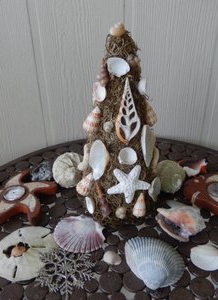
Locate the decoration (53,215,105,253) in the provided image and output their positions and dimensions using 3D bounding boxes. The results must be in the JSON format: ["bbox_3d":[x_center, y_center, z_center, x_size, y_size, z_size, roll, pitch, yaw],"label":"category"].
[{"bbox_3d":[-0.045,0.122,0.442,0.079,0.022,0.069,-1,31,0],"label":"decoration"}]

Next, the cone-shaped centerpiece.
[{"bbox_3d":[0.013,-0.040,0.473,0.148,0.320,0.142,-2,31,0],"label":"cone-shaped centerpiece"}]

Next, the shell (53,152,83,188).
[{"bbox_3d":[-0.081,0.041,0.590,0.067,0.064,0.056,-2,31,0],"label":"shell"}]

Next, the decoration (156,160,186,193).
[{"bbox_3d":[0.111,0.049,0.523,0.055,0.055,0.050,-18,35,-25],"label":"decoration"}]

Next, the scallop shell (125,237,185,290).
[{"bbox_3d":[0.069,0.155,0.426,0.087,0.032,0.098,1,31,5],"label":"scallop shell"}]

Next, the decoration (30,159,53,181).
[{"bbox_3d":[-0.144,0.043,0.621,0.046,0.035,0.042,-2,31,0],"label":"decoration"}]

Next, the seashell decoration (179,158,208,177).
[{"bbox_3d":[0.163,0.035,0.567,0.060,0.032,0.044,-1,31,0],"label":"seashell decoration"}]

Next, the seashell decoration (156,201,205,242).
[{"bbox_3d":[0.119,0.112,0.481,0.083,0.046,0.056,13,34,23],"label":"seashell decoration"}]

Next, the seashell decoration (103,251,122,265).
[{"bbox_3d":[0.005,0.149,0.405,0.026,0.012,0.021,-1,31,0],"label":"seashell decoration"}]

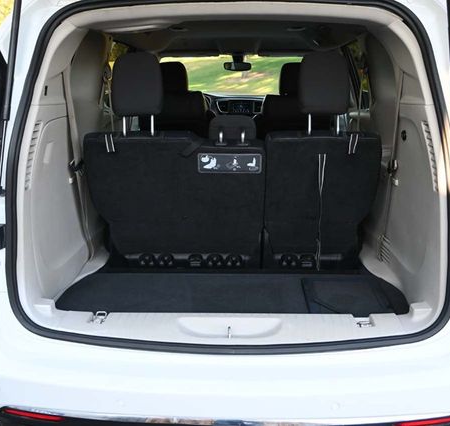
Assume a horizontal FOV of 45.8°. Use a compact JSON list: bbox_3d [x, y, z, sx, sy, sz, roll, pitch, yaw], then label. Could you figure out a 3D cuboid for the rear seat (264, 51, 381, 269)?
[{"bbox_3d":[0.408,-0.220,2.565,0.467,1.040,0.740,0,14,1],"label":"rear seat"}]

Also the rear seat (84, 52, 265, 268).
[{"bbox_3d":[-0.196,-0.224,2.580,0.735,1.040,0.740,0,14,1],"label":"rear seat"}]

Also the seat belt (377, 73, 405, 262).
[{"bbox_3d":[0.651,-0.171,2.148,0.080,0.790,0.120,0,14,1],"label":"seat belt"}]

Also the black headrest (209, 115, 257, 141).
[{"bbox_3d":[0.032,-0.363,2.255,0.195,0.120,0.110,0,14,1],"label":"black headrest"}]

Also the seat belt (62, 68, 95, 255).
[{"bbox_3d":[-0.579,-0.179,2.179,0.090,0.790,0.120,0,14,1],"label":"seat belt"}]

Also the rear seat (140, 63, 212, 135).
[{"bbox_3d":[-0.363,-0.595,4.277,0.520,1.160,0.800,0,14,1],"label":"rear seat"}]

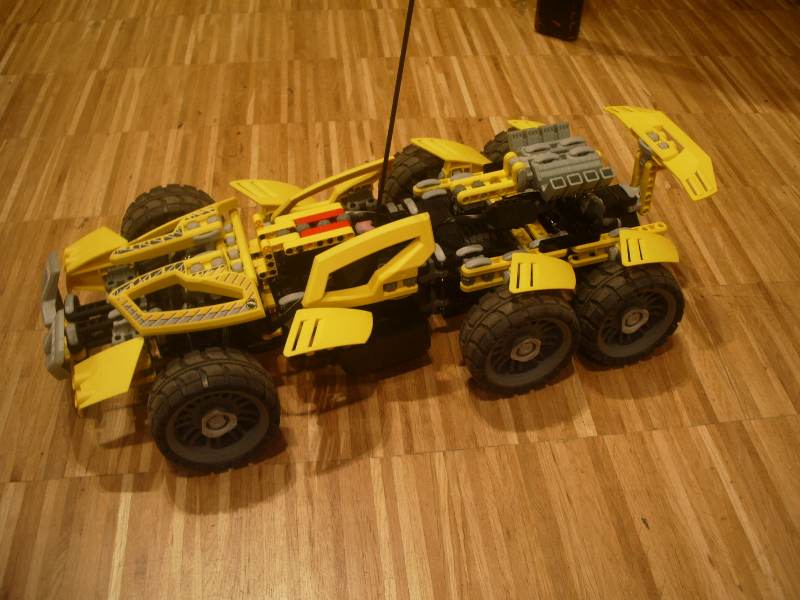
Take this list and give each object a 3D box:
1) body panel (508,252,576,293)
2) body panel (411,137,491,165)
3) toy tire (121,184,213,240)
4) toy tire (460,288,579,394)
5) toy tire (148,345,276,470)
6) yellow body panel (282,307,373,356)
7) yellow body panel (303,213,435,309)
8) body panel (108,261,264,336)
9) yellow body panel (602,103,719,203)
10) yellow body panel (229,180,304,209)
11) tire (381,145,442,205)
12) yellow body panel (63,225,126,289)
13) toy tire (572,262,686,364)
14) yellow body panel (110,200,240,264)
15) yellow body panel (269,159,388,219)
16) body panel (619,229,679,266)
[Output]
[{"bbox_3d":[0.108,-0.019,0.633,0.071,0.028,0.046,-12,45,-15],"label":"body panel"},{"bbox_3d":[0.049,-0.131,0.730,0.066,0.024,0.041,-13,46,-14],"label":"body panel"},{"bbox_3d":[-0.202,-0.057,0.733,0.094,0.094,0.046,-12,45,-15],"label":"toy tire"},{"bbox_3d":[0.096,0.031,0.648,0.094,0.094,0.046,-12,45,-15],"label":"toy tire"},{"bbox_3d":[-0.133,0.081,0.587,0.094,0.094,0.046,-12,45,-15],"label":"toy tire"},{"bbox_3d":[-0.053,0.024,0.599,0.076,0.028,0.046,-12,45,-15],"label":"yellow body panel"},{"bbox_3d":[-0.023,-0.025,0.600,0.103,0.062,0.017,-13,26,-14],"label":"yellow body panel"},{"bbox_3d":[-0.153,0.000,0.577,0.104,0.016,0.057,-16,70,-5],"label":"body panel"},{"bbox_3d":[0.225,-0.131,0.688,0.036,0.015,0.143,-21,47,-5],"label":"yellow body panel"},{"bbox_3d":[-0.109,-0.089,0.719,0.076,0.028,0.046,-12,45,-15],"label":"yellow body panel"},{"bbox_3d":[0.028,-0.106,0.794,0.094,0.094,0.046,-12,45,-15],"label":"tire"},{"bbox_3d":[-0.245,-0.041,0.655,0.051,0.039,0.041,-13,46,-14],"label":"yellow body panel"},{"bbox_3d":[0.182,0.009,0.650,0.084,0.084,0.046,-13,46,-14],"label":"toy tire"},{"bbox_3d":[-0.173,-0.051,0.630,0.104,0.016,0.057,-22,23,-11],"label":"yellow body panel"},{"bbox_3d":[-0.055,-0.090,0.689,0.113,0.071,0.029,-12,45,-15],"label":"yellow body panel"},{"bbox_3d":[0.193,-0.039,0.636,0.065,0.024,0.043,-13,46,-14],"label":"body panel"}]

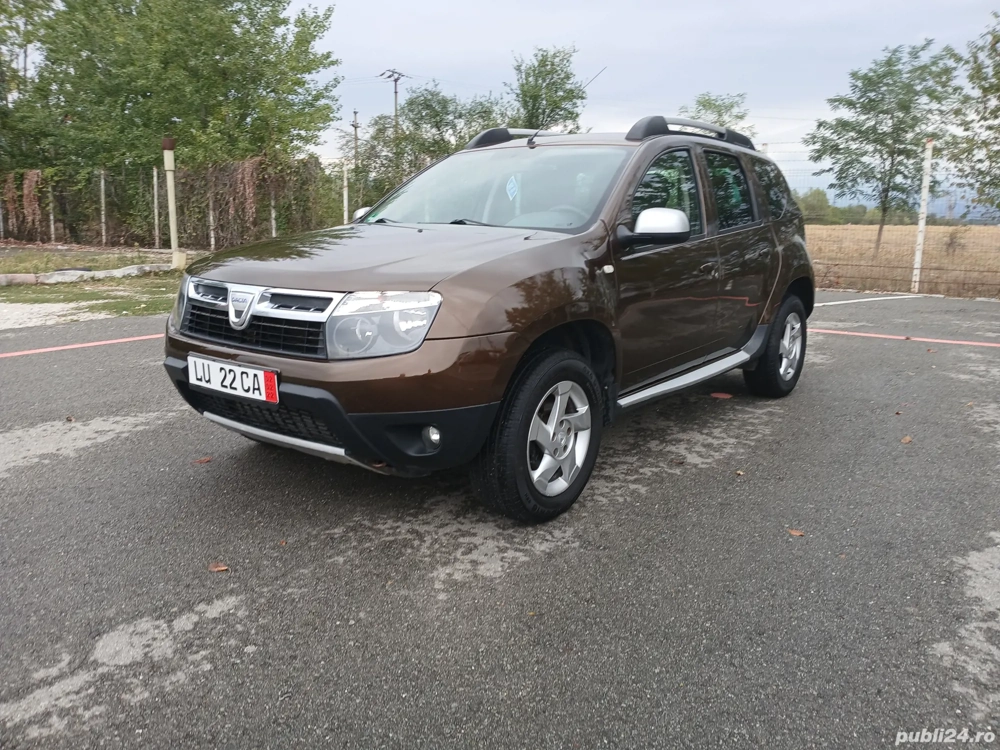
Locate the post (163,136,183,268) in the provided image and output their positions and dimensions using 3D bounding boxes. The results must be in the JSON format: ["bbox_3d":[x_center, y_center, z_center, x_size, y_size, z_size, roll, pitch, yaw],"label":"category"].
[{"bbox_3d":[-6.729,-3.526,15.495,0.250,2.595,0.250,0,12,0],"label":"post"}]

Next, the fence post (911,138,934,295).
[{"bbox_3d":[6.742,-2.509,11.983,0.120,2.396,0.120,9,14,34],"label":"fence post"}]

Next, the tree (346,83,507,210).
[{"bbox_3d":[-2.797,-8.007,28.980,6.391,6.196,5.200,0,12,0],"label":"tree"}]

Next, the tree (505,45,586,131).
[{"bbox_3d":[1.505,-7.722,25.968,3.300,6.932,3.200,0,12,0],"label":"tree"}]

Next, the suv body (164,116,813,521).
[{"bbox_3d":[0.401,-0.565,4.230,1.910,1.665,4.315,10,15,37],"label":"suv body"}]

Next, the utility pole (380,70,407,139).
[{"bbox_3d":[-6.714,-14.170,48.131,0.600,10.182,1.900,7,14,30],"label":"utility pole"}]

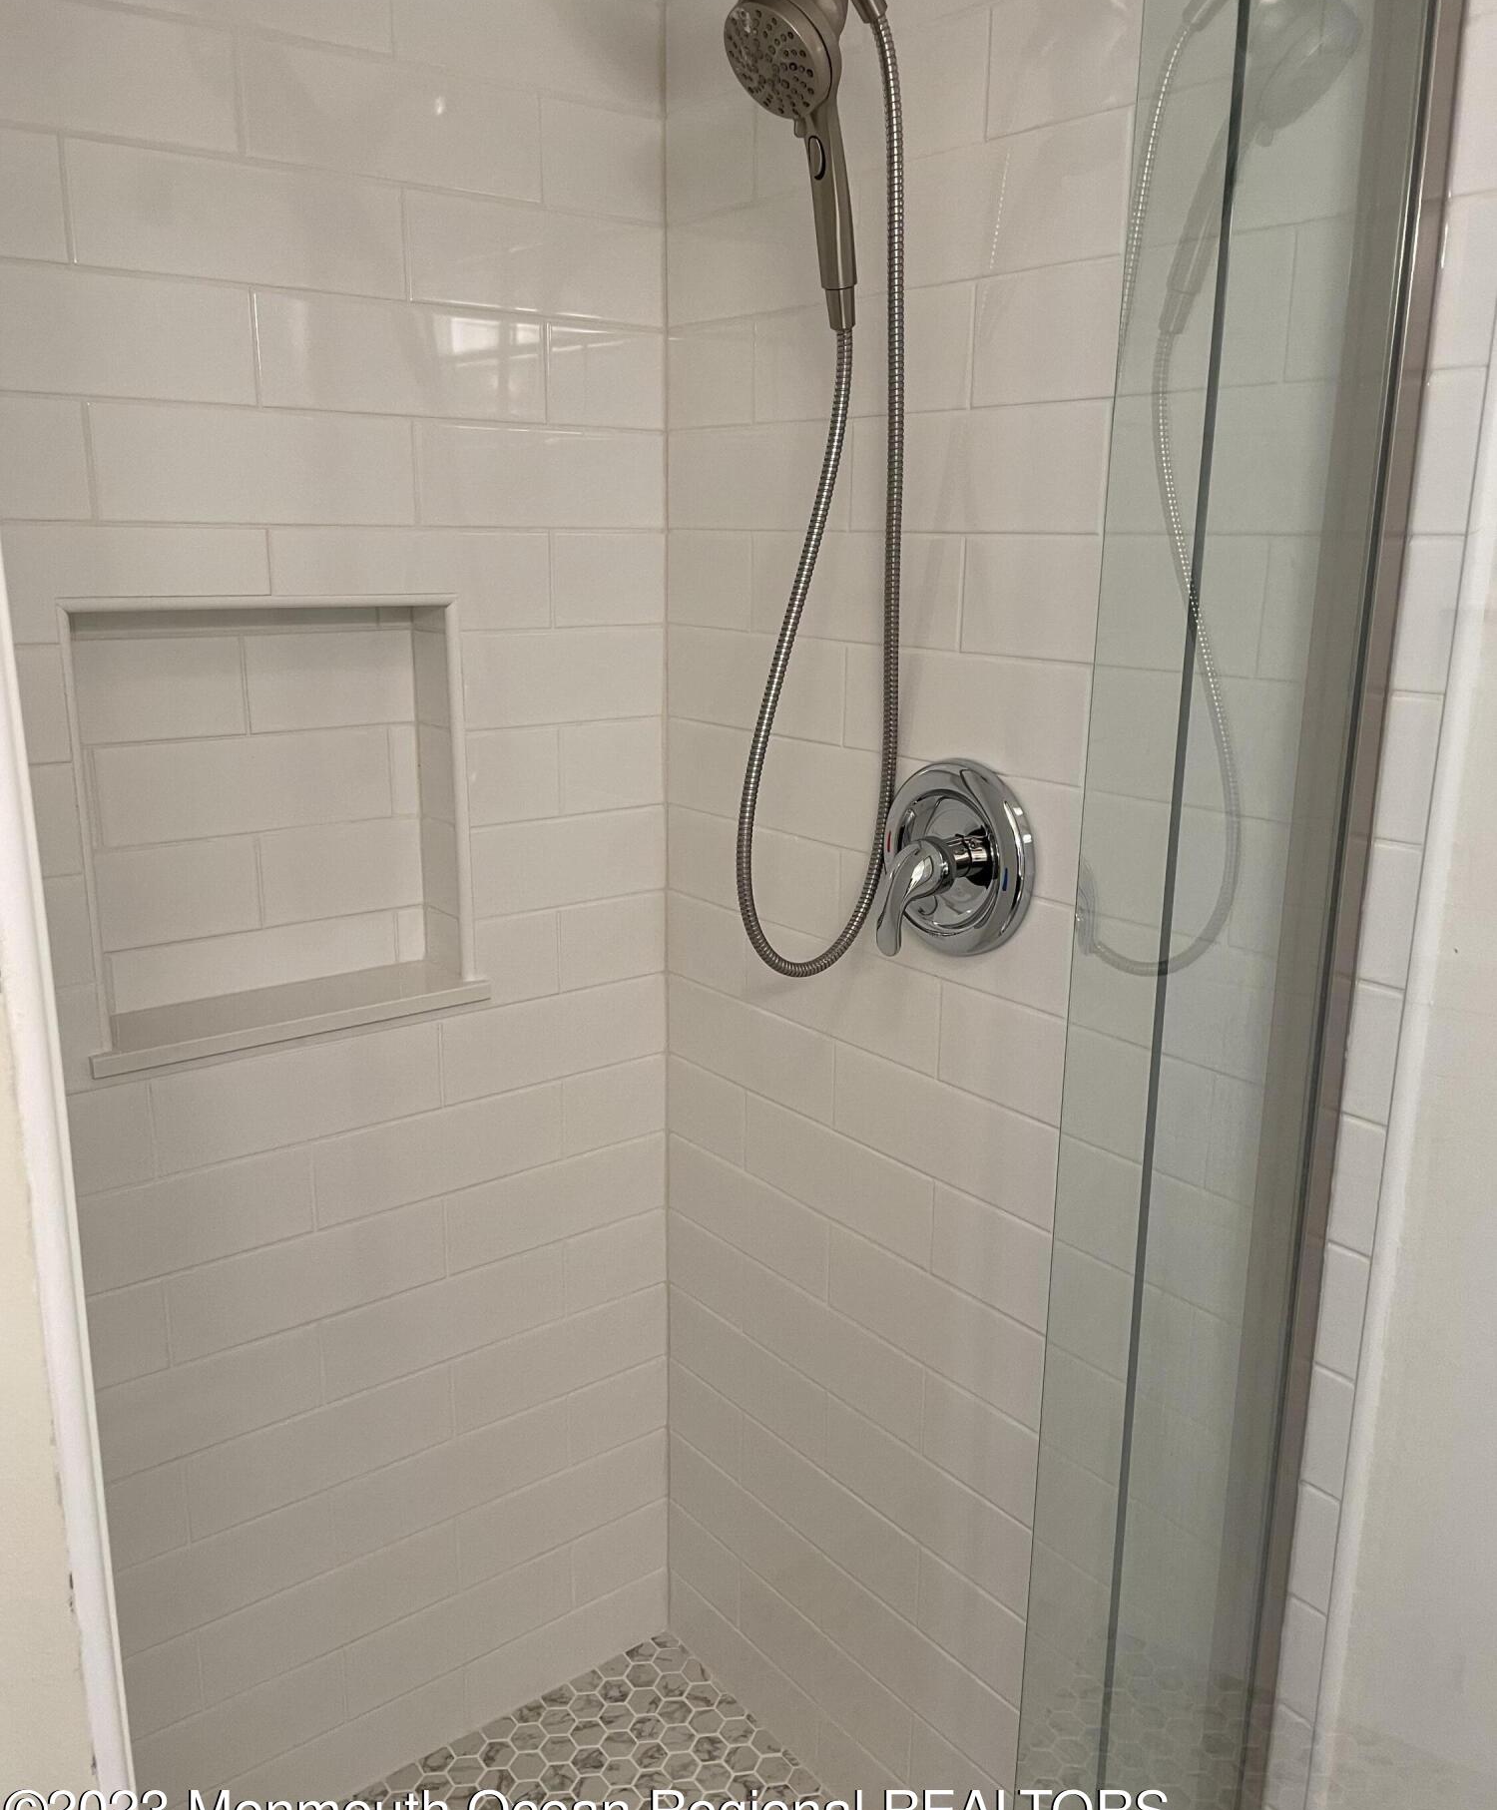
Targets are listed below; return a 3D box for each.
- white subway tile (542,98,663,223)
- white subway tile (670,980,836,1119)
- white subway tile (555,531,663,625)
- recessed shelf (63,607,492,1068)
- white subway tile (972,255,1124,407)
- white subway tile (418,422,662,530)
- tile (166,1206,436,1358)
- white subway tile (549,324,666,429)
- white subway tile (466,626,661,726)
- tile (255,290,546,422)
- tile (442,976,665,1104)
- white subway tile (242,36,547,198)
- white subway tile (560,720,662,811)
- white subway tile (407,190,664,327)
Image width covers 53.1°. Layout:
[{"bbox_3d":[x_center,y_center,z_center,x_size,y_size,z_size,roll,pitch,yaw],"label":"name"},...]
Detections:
[{"bbox_3d":[-0.148,-0.764,1.545,0.150,0.102,0.009,-10,18,-37],"label":"white subway tile"},{"bbox_3d":[0.001,0.159,1.686,0.010,0.101,0.299,-11,18,-37],"label":"white subway tile"},{"bbox_3d":[-0.152,-0.363,1.648,0.150,0.102,0.009,-10,18,-37],"label":"white subway tile"},{"bbox_3d":[-0.475,-0.090,1.507,0.411,0.439,0.100,-10,18,-37],"label":"recessed shelf"},{"bbox_3d":[0.291,-0.448,1.171,0.009,0.100,0.301,-10,18,-37],"label":"white subway tile"},{"bbox_3d":[-0.212,-0.449,1.571,0.298,0.100,0.009,-10,18,-37],"label":"white subway tile"},{"bbox_3d":[-0.461,0.395,1.593,0.301,0.100,0.009,-10,18,-37],"label":"tile"},{"bbox_3d":[-0.152,-0.557,1.580,0.141,0.101,0.010,-10,18,-37],"label":"white subway tile"},{"bbox_3d":[-0.198,-0.251,1.625,0.247,0.101,0.010,-10,18,-37],"label":"white subway tile"},{"bbox_3d":[-0.328,-0.525,1.446,0.301,0.101,0.010,-10,18,-37],"label":"tile"},{"bbox_3d":[-0.220,0.150,1.713,0.292,0.101,0.010,-10,18,-37],"label":"tile"},{"bbox_3d":[-0.326,-0.724,1.395,0.301,0.101,0.010,-10,18,-37],"label":"white subway tile"},{"bbox_3d":[-0.155,-0.162,1.699,0.150,0.102,0.009,-10,18,-37],"label":"white subway tile"},{"bbox_3d":[-0.210,-0.650,1.520,0.298,0.100,0.009,-10,18,-37],"label":"white subway tile"}]

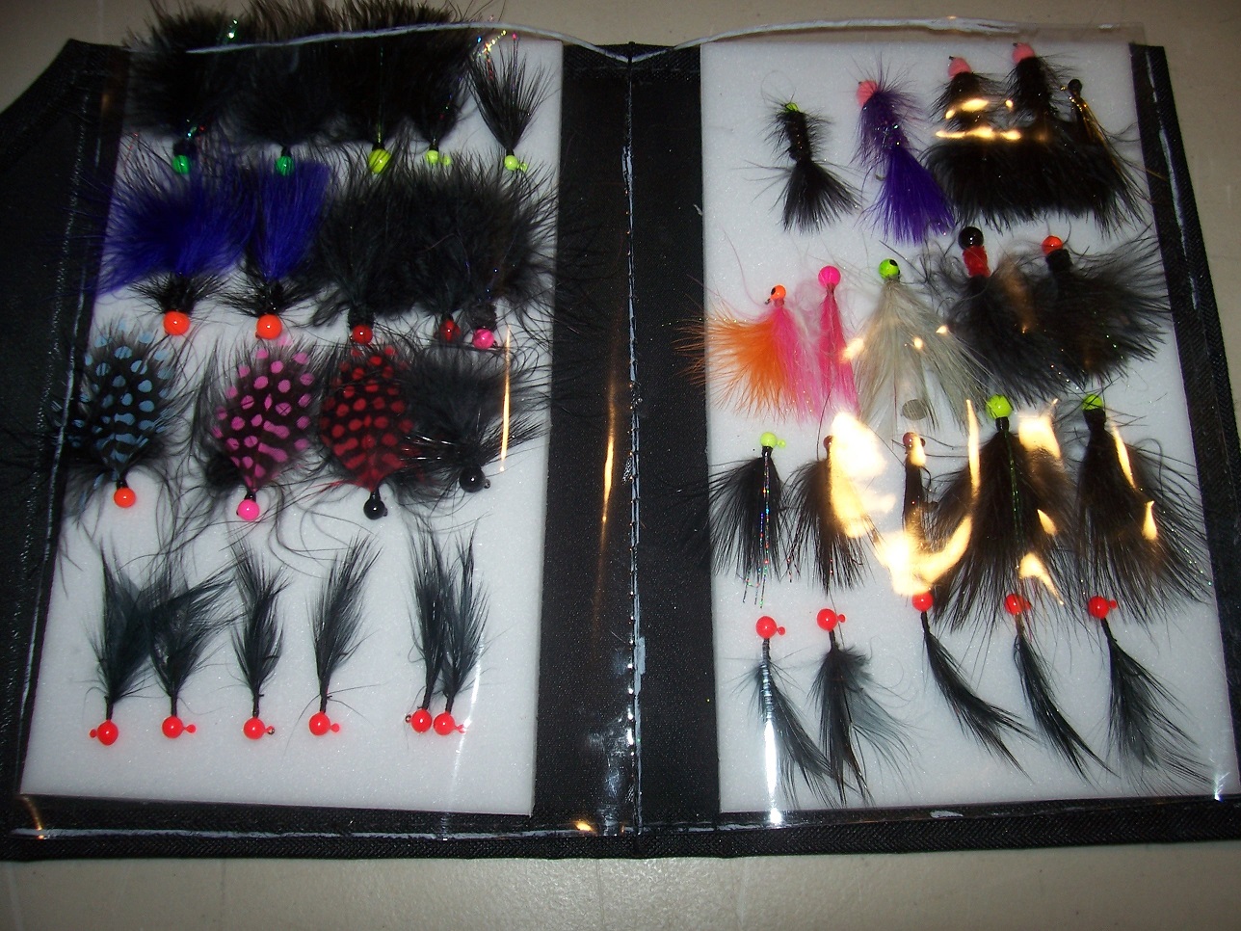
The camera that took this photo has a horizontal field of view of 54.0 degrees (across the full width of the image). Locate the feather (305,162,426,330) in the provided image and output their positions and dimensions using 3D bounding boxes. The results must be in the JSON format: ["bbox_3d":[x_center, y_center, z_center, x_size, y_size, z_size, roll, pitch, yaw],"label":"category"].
[{"bbox_3d":[-0.072,-0.063,0.348,0.031,0.013,0.045,-3,74,-1],"label":"feather"}]

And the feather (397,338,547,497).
[{"bbox_3d":[-0.041,-0.012,0.333,0.038,0.013,0.041,0,74,0],"label":"feather"}]

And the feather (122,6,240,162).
[{"bbox_3d":[-0.130,-0.114,0.362,0.029,0.013,0.040,-6,74,-1],"label":"feather"}]

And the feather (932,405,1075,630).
[{"bbox_3d":[0.102,0.014,0.326,0.034,0.012,0.057,3,74,1],"label":"feather"}]

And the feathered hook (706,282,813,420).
[{"bbox_3d":[0.039,-0.032,0.340,0.028,0.010,0.036,0,74,0],"label":"feathered hook"}]

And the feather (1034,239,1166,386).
[{"bbox_3d":[0.134,-0.043,0.342,0.028,0.012,0.039,0,74,0],"label":"feather"}]

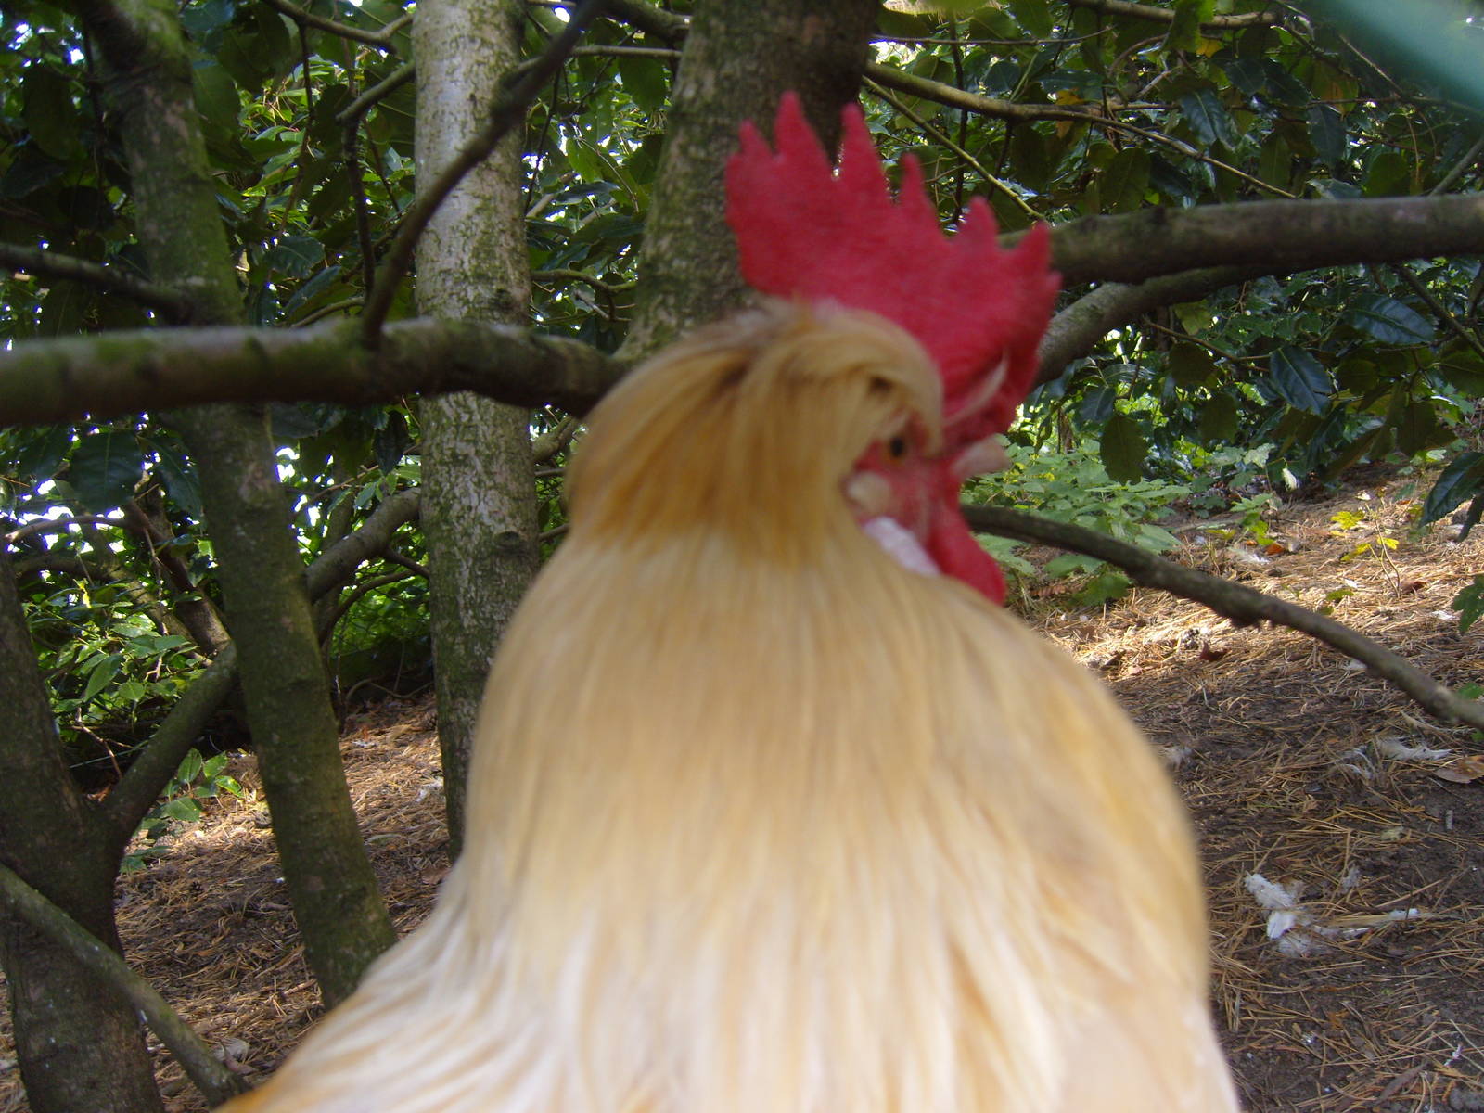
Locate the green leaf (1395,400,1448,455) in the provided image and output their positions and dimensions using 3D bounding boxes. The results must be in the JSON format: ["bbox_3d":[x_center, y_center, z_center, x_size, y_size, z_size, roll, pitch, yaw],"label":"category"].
[{"bbox_3d":[0.927,-0.175,2.050,0.062,0.081,0.020,9,2,11],"label":"green leaf"}]

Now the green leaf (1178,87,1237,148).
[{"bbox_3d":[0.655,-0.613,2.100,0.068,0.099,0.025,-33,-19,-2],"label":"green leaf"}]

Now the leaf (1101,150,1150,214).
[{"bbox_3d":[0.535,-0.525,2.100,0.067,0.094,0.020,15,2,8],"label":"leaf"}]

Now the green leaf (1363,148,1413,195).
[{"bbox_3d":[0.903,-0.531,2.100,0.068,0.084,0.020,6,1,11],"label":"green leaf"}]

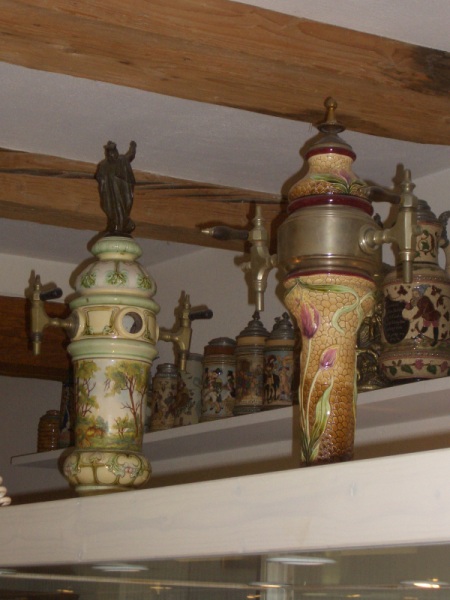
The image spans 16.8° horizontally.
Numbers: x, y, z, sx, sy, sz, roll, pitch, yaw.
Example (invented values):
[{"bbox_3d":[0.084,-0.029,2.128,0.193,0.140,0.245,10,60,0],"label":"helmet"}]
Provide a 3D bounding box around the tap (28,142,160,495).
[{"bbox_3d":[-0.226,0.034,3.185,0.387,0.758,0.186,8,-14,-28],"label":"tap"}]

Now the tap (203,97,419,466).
[{"bbox_3d":[0.168,-0.035,2.574,0.177,0.643,0.385,13,-17,-43],"label":"tap"}]

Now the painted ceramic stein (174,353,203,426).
[{"bbox_3d":[-0.093,0.236,3.907,0.084,0.194,0.097,1,-13,-1],"label":"painted ceramic stein"}]

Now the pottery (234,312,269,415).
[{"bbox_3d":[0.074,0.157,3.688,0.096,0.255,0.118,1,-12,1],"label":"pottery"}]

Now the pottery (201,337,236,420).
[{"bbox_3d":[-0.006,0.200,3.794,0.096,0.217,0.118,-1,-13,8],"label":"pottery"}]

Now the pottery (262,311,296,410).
[{"bbox_3d":[0.138,0.146,3.586,0.096,0.234,0.118,3,-13,-9],"label":"pottery"}]

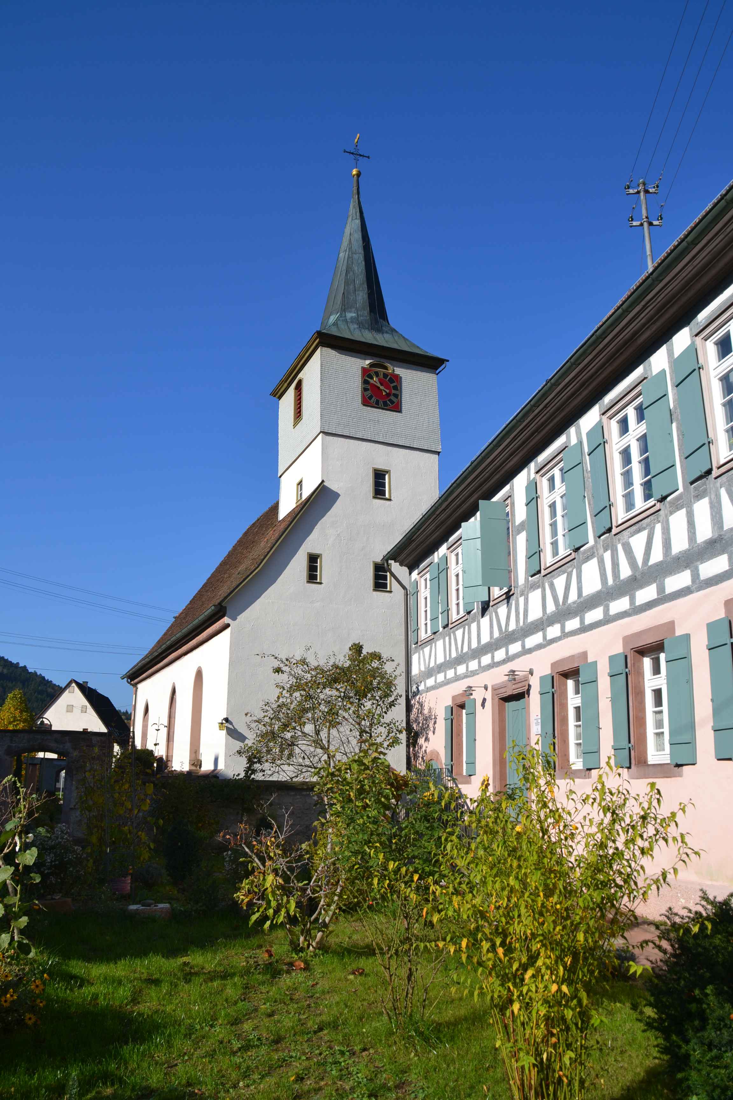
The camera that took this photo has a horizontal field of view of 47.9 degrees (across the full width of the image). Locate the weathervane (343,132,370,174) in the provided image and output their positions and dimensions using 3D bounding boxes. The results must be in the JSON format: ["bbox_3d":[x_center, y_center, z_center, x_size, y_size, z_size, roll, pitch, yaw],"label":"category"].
[{"bbox_3d":[-0.435,-17.819,37.089,1.300,2.150,0.400,7,-17,-22],"label":"weathervane"}]

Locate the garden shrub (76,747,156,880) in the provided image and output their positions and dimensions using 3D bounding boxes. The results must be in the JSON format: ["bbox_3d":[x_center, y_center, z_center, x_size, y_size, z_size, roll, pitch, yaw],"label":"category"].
[{"bbox_3d":[-3.787,3.968,12.349,1.200,2.050,0.950,7,-17,-22],"label":"garden shrub"}]

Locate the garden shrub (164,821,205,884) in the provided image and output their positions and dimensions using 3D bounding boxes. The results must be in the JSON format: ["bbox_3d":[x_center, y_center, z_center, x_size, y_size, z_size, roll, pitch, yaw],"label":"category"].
[{"bbox_3d":[-2.892,4.763,13.110,0.640,0.950,0.640,7,-17,-22],"label":"garden shrub"}]

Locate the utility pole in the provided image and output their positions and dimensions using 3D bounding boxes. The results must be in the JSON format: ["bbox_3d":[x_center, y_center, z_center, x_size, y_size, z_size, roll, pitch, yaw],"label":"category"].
[{"bbox_3d":[4.247,-4.882,12.491,0.520,1.660,0.170,-1,-15,4],"label":"utility pole"}]

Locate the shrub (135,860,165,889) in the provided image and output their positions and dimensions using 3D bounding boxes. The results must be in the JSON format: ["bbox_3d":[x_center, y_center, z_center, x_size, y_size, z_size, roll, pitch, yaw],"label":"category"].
[{"bbox_3d":[-3.257,4.836,12.366,0.470,0.430,0.450,7,-17,-22],"label":"shrub"}]

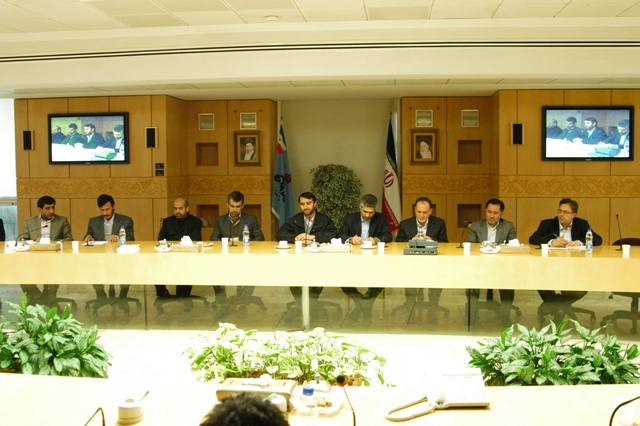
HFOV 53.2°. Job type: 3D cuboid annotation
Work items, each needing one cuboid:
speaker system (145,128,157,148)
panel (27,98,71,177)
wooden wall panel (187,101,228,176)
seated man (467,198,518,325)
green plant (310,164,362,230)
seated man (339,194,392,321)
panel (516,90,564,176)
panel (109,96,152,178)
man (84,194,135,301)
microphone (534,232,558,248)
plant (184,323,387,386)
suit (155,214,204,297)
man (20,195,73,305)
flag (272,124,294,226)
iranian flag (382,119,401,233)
[{"bbox_3d":[-2.396,-1.072,9.205,0.172,0.294,0.150,0,3,5],"label":"speaker system"},{"bbox_3d":[-3.992,-1.091,9.417,0.619,1.153,0.030,0,3,5],"label":"panel"},{"bbox_3d":[-1.763,-1.171,10.062,0.650,1.180,0.060,0,5,5],"label":"wooden wall panel"},{"bbox_3d":[1.719,0.457,6.376,0.540,1.220,0.720,0,5,5],"label":"seated man"},{"bbox_3d":[0.248,0.091,9.600,0.780,1.640,0.760,0,3,7],"label":"green plant"},{"bbox_3d":[0.459,0.437,6.529,0.560,1.250,0.740,0,5,5],"label":"seated man"},{"bbox_3d":[3.014,-1.087,8.745,0.619,1.154,0.030,0,3,5],"label":"panel"},{"bbox_3d":[-2.696,-1.086,9.153,0.635,1.180,0.050,0,5,5],"label":"panel"},{"bbox_3d":[-2.386,0.432,7.250,0.570,1.300,0.700,0,3,-1],"label":"man"},{"bbox_3d":[2.177,0.248,6.120,0.270,0.180,0.110,-2,4,-30],"label":"microphone"},{"bbox_3d":[-0.221,0.986,4.074,1.250,0.540,0.520,0,5,5],"label":"plant"},{"bbox_3d":[-1.549,0.466,7.050,0.520,0.910,0.580,0,3,3],"label":"suit"},{"bbox_3d":[-3.110,0.438,7.300,0.570,1.300,0.700,0,3,-3],"label":"man"},{"bbox_3d":[-0.598,-0.572,10.125,0.360,1.660,0.250,0,5,5],"label":"flag"},{"bbox_3d":[1.086,-0.547,9.650,0.290,1.740,0.240,0,3,7],"label":"iranian flag"}]

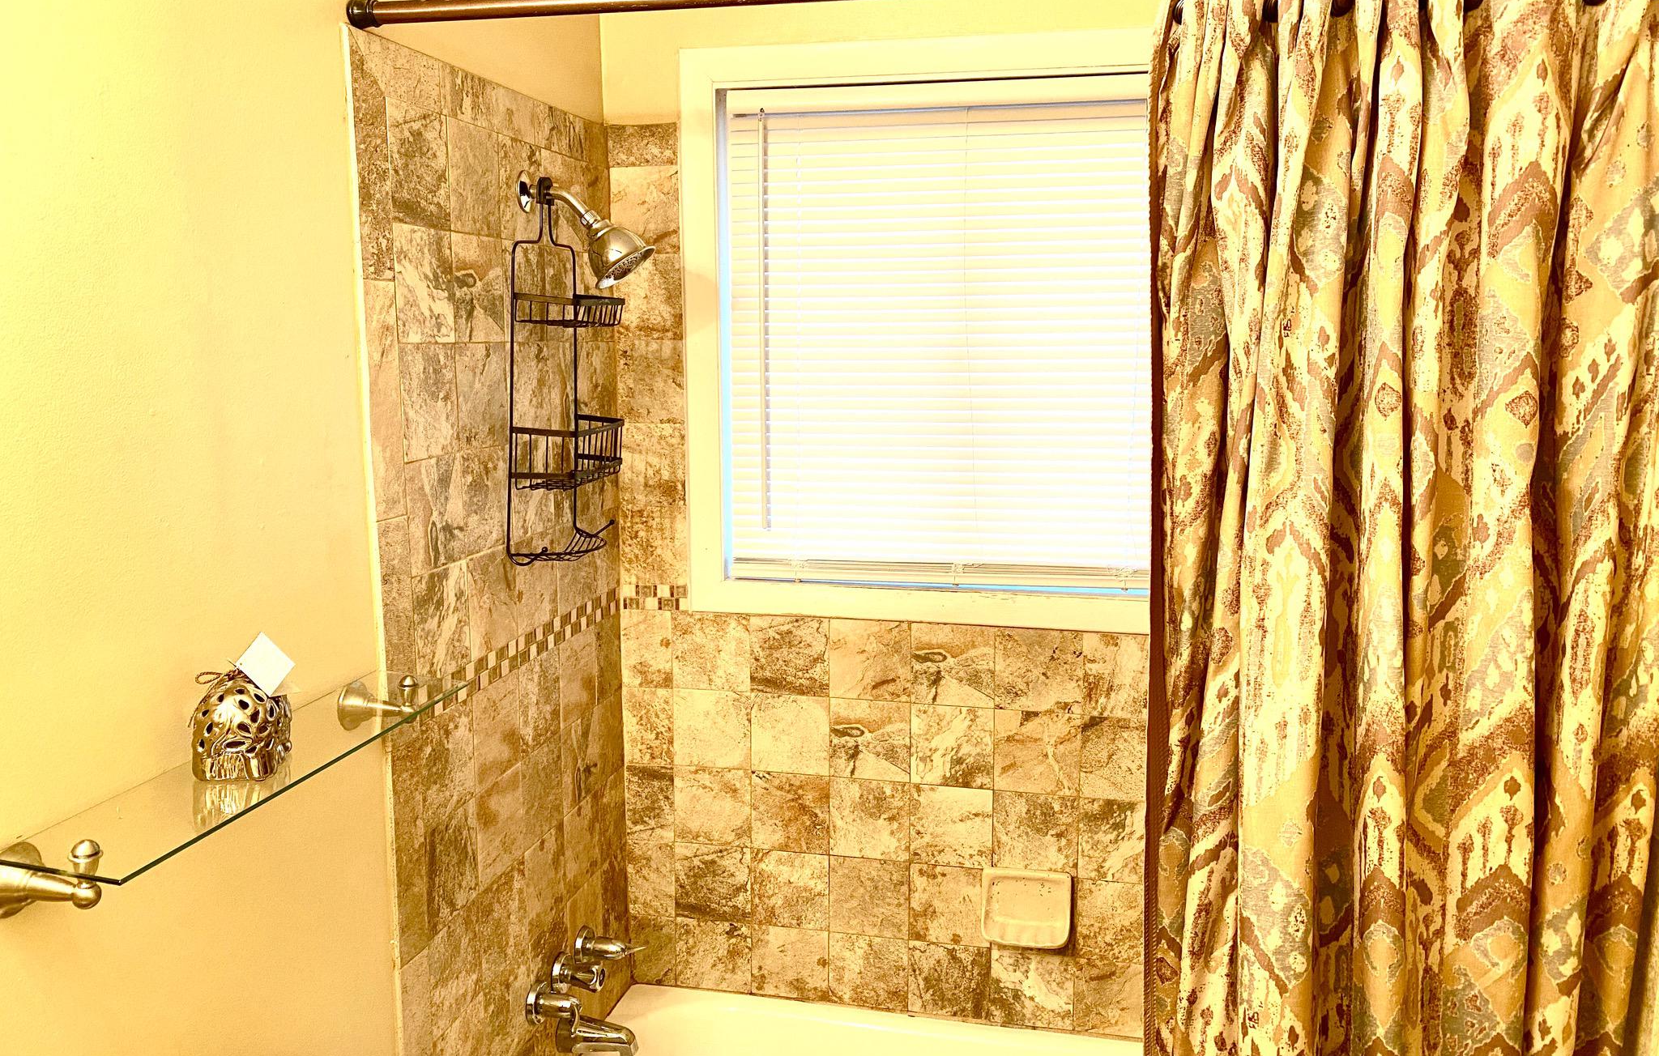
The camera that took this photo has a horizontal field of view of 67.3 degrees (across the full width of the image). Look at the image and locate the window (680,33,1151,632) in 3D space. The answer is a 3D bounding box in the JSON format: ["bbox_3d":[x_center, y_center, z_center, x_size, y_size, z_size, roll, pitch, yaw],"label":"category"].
[{"bbox_3d":[0.230,-0.335,2.217,0.995,1.023,0.085,2,9,12],"label":"window"}]

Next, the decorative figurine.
[{"bbox_3d":[-0.584,0.190,1.237,0.077,0.098,0.070,-1,9,-6],"label":"decorative figurine"}]

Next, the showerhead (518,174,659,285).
[{"bbox_3d":[-0.374,-0.465,1.946,0.214,0.181,0.108,2,9,12],"label":"showerhead"}]

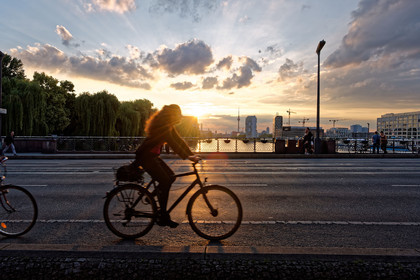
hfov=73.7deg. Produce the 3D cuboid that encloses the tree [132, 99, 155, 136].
[{"bbox_3d":[-17.946,-4.688,75.000,8.000,13.000,8.000,0,1,0],"label":"tree"}]

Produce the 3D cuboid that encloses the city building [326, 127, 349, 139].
[{"bbox_3d":[250.446,-12.768,550.000,42.000,22.000,32.000,0,1,23],"label":"city building"}]

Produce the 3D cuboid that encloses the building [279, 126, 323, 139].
[{"bbox_3d":[173.196,-13.250,530.000,74.000,24.000,50.000,0,1,18],"label":"building"}]

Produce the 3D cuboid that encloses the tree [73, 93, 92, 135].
[{"bbox_3d":[-31.600,-4.100,70.000,7.000,16.000,7.500,0,1,0],"label":"tree"}]

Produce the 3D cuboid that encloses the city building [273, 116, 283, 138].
[{"bbox_3d":[149.000,-23.500,625.000,19.000,57.000,21.000,0,1,2],"label":"city building"}]

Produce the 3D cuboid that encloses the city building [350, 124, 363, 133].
[{"bbox_3d":[313.929,-17.143,600.000,27.000,31.000,27.000,1,1,30],"label":"city building"}]

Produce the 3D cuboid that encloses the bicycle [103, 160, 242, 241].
[{"bbox_3d":[-0.480,0.765,3.580,1.780,1.040,0.580,0,1,2],"label":"bicycle"}]

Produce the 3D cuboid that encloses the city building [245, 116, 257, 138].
[{"bbox_3d":[103.000,-27.500,720.000,27.000,65.000,24.000,0,1,2],"label":"city building"}]

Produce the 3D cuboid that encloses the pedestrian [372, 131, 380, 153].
[{"bbox_3d":[12.235,0.191,20.600,0.550,1.680,0.380,0,1,9],"label":"pedestrian"}]

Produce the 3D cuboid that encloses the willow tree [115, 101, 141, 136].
[{"bbox_3d":[-28.900,-4.600,98.000,9.300,17.000,9.300,0,1,0],"label":"willow tree"}]

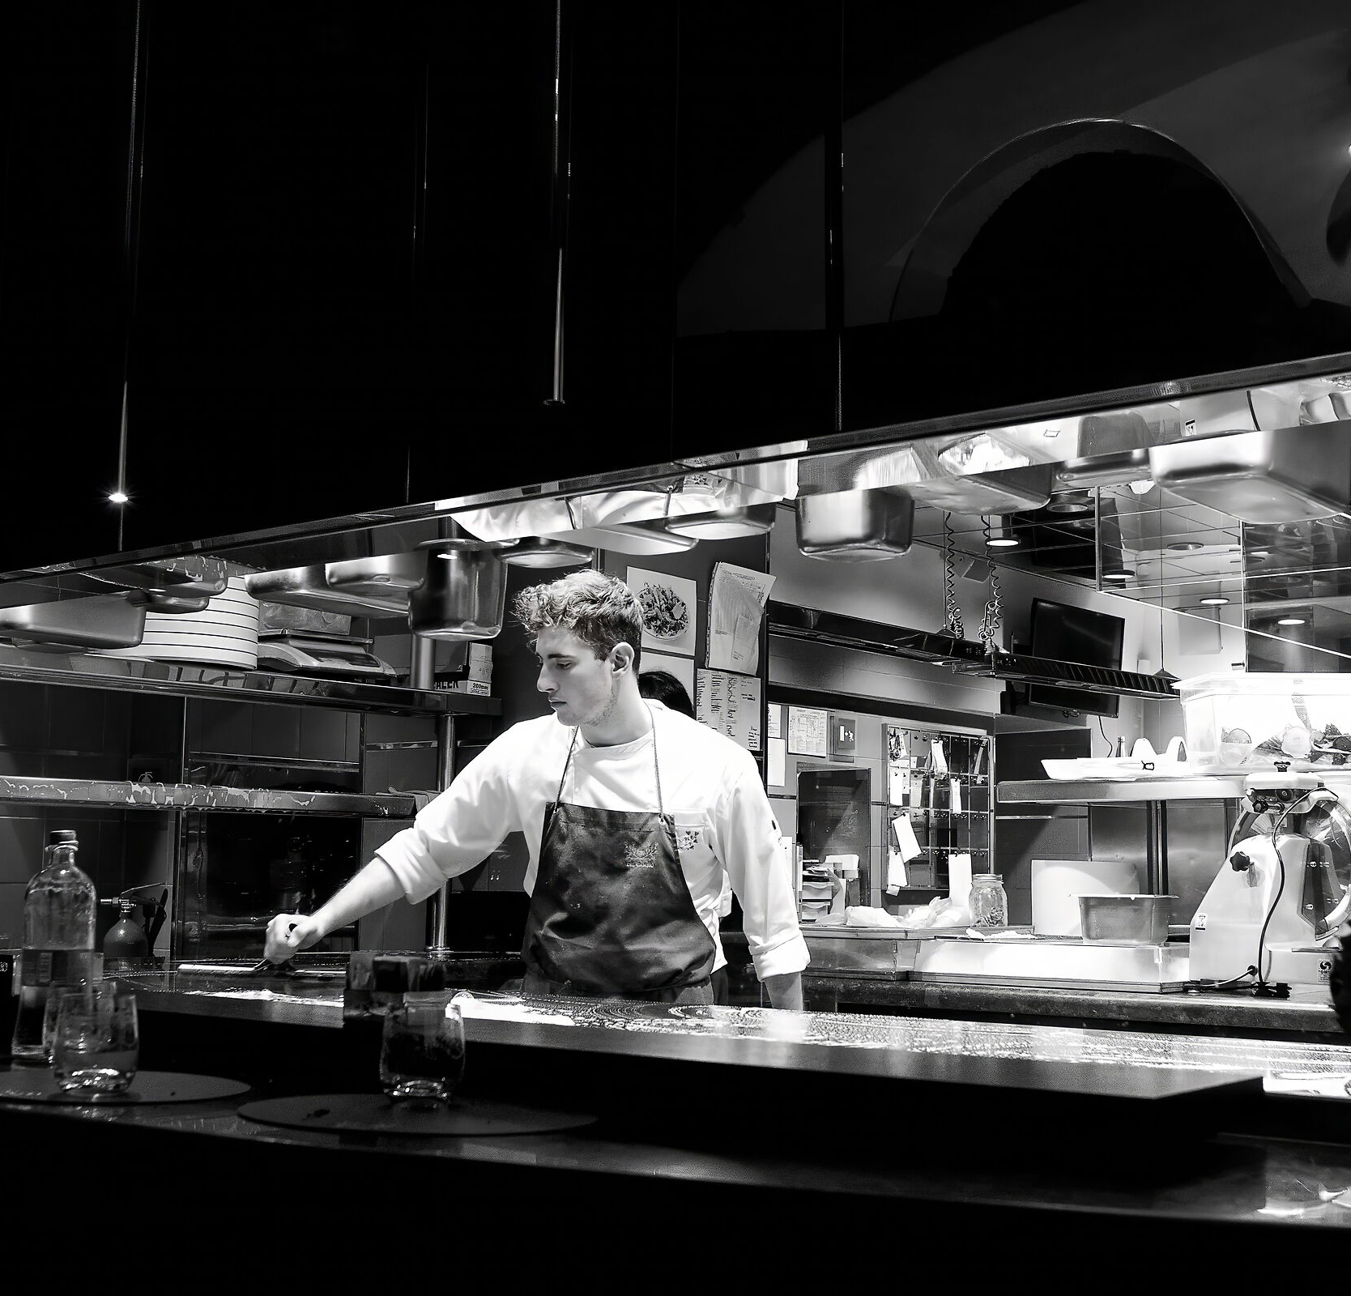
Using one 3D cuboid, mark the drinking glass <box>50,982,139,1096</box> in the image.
[{"bbox_3d":[-0.609,0.416,1.935,0.087,0.097,0.087,1,-8,0],"label":"drinking glass"}]

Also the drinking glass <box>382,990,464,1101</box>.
[{"bbox_3d":[-0.260,0.414,1.896,0.087,0.097,0.087,1,-8,0],"label":"drinking glass"}]

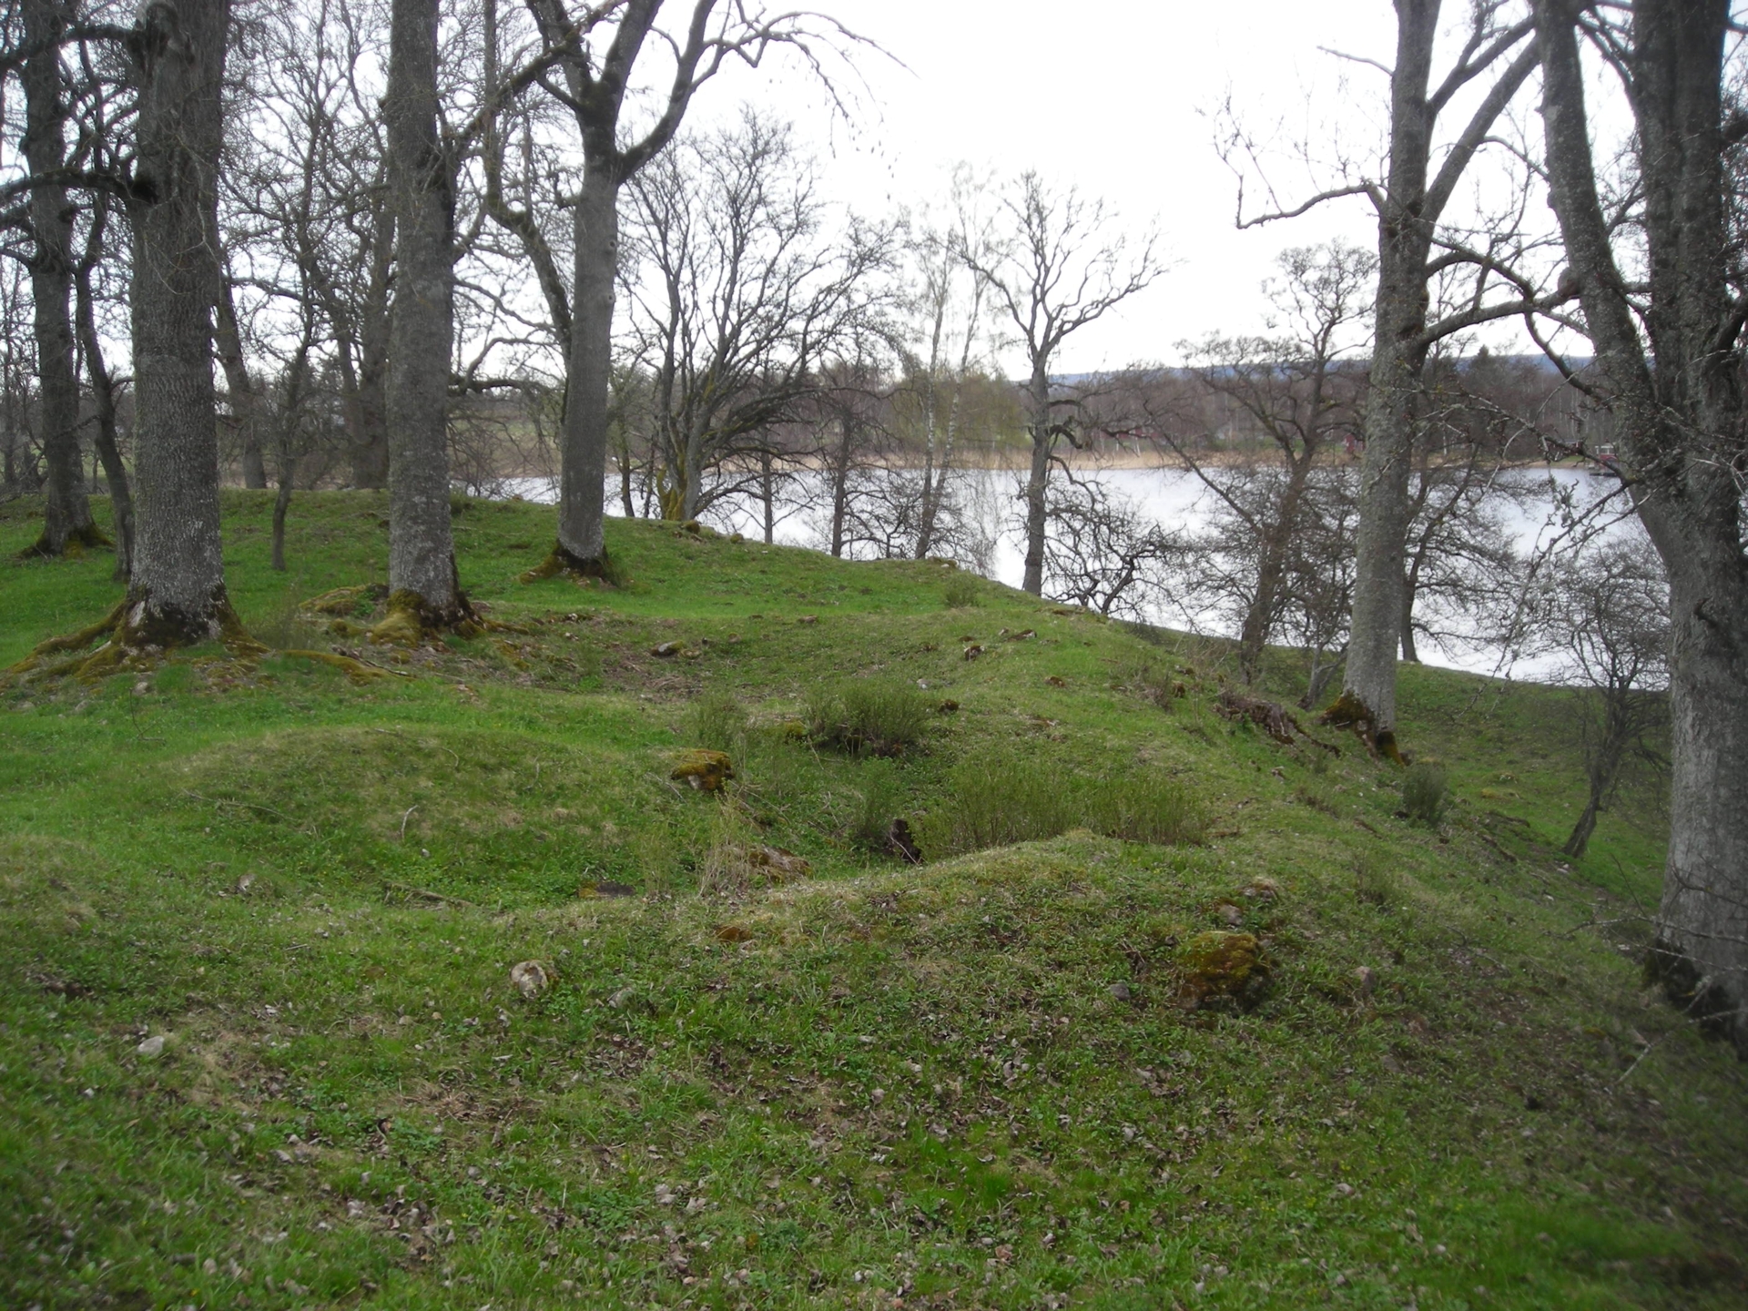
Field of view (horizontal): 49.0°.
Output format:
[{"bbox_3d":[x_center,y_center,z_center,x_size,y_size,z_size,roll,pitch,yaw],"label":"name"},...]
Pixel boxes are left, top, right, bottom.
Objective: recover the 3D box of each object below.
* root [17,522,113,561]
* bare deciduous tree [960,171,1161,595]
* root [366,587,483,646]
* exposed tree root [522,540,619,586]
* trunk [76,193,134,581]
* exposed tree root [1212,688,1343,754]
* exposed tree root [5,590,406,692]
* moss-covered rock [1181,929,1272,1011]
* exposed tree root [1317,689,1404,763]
[{"bbox_3d":[-11.301,-1.593,26.800,1.250,0.470,1.000,0,7,0],"label":"root"},{"bbox_3d":[3.692,-5.179,38.000,3.900,8.700,3.500,0,7,0],"label":"bare deciduous tree"},{"bbox_3d":[-3.928,-0.329,16.800,1.020,0.470,0.900,0,7,0],"label":"root"},{"bbox_3d":[-3.627,-1.103,22.800,1.170,0.450,1.000,0,7,0],"label":"exposed tree root"},{"bbox_3d":[-8.735,-3.049,21.800,0.660,4.400,0.500,0,7,0],"label":"trunk"},{"bbox_3d":[3.328,0.540,15.800,1.030,0.480,0.650,0,7,0],"label":"exposed tree root"},{"bbox_3d":[-5.241,-0.114,15.200,2.950,0.550,2.000,0,7,0],"label":"exposed tree root"},{"bbox_3d":[1.148,1.033,6.300,0.300,0.250,0.280,0,7,0],"label":"moss-covered rock"},{"bbox_3d":[4.237,0.612,16.700,0.760,0.580,0.700,0,7,0],"label":"exposed tree root"}]

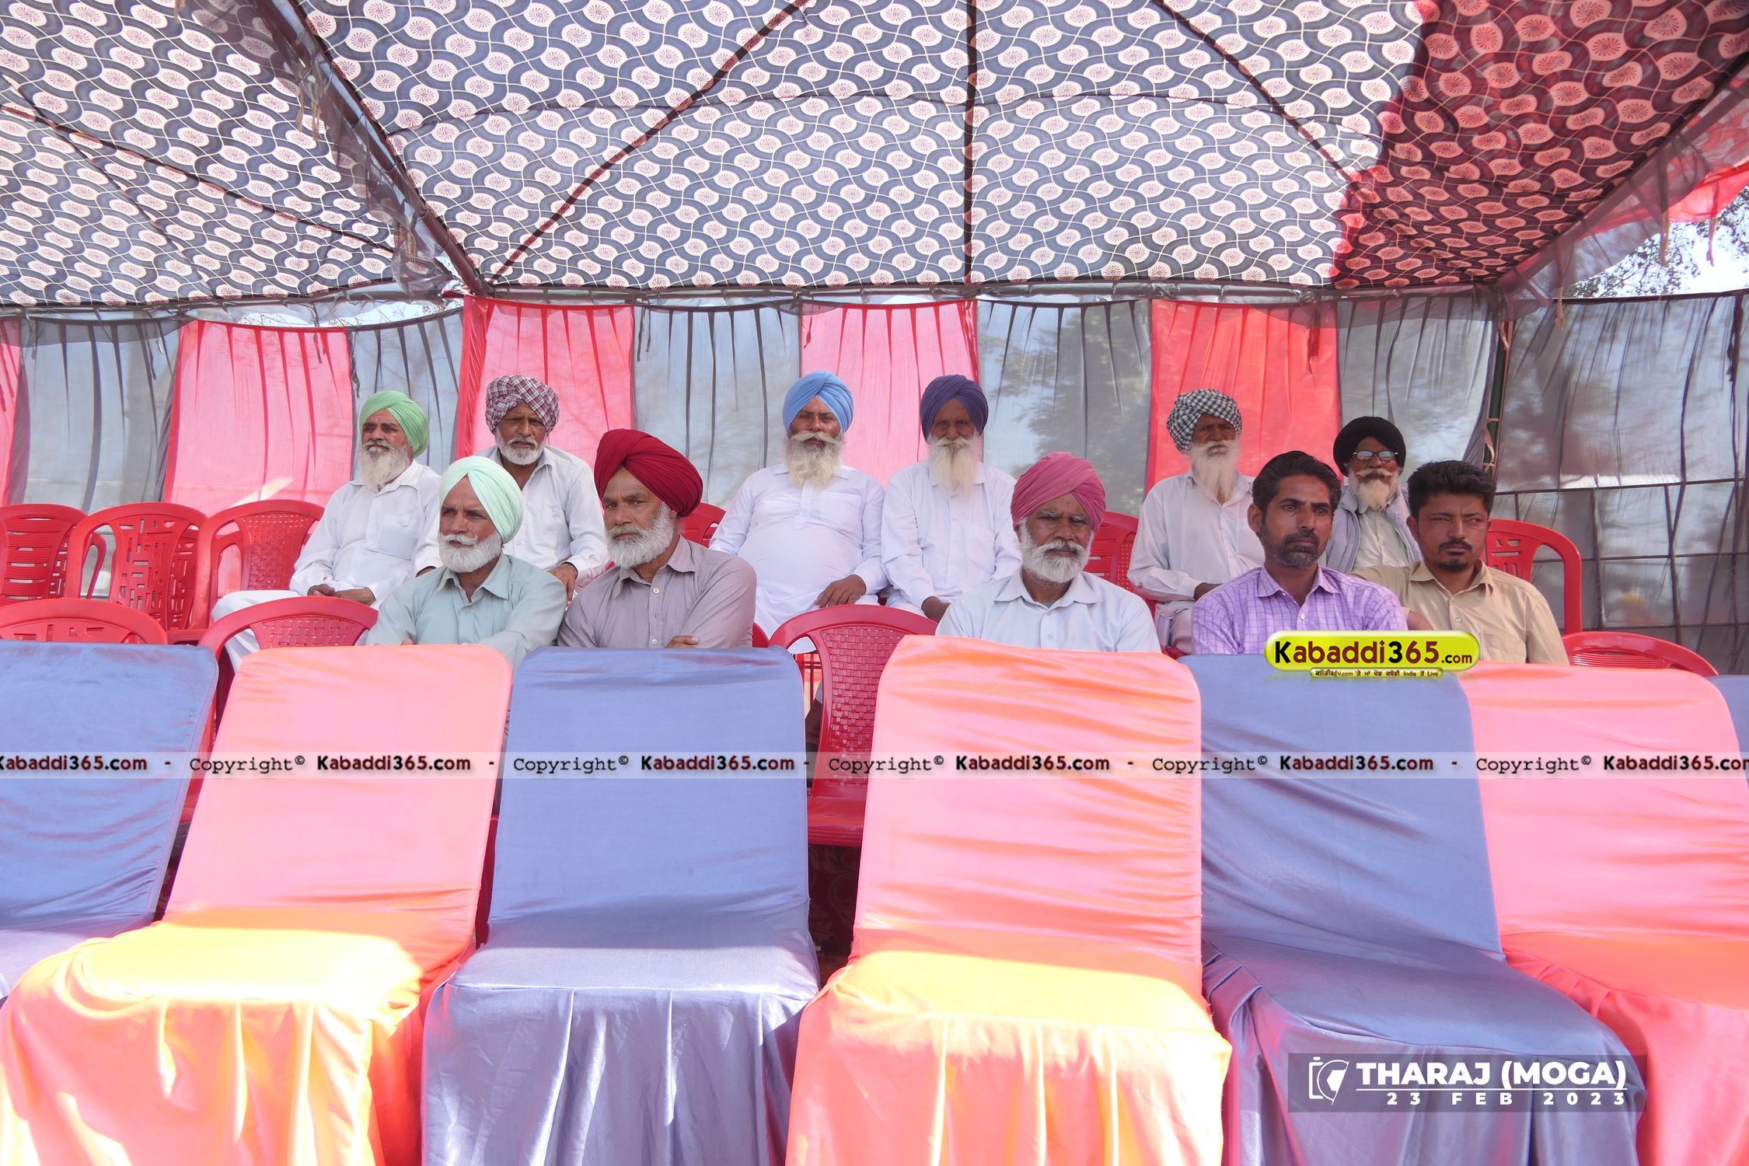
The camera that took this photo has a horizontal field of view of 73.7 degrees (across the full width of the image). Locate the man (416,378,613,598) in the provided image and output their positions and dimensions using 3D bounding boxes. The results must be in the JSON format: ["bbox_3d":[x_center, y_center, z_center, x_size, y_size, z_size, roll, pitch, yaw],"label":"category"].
[{"bbox_3d":[-1.050,-0.003,3.370,0.580,1.270,0.780,1,-1,-5],"label":"man"}]

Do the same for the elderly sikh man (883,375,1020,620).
[{"bbox_3d":[0.245,-0.045,3.490,0.490,1.270,0.730,0,-3,1],"label":"elderly sikh man"}]

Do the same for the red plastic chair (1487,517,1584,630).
[{"bbox_3d":[1.990,0.238,3.430,0.460,0.875,0.530,1,-1,3],"label":"red plastic chair"}]

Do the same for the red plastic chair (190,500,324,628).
[{"bbox_3d":[-1.985,0.145,3.660,0.470,0.860,0.530,1,-3,-3],"label":"red plastic chair"}]

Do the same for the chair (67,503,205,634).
[{"bbox_3d":[-2.330,0.178,3.450,0.460,0.875,0.530,1,-1,-3],"label":"chair"}]

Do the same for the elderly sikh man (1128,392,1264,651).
[{"bbox_3d":[1.030,-0.022,3.500,0.520,1.240,0.730,0,-3,0],"label":"elderly sikh man"}]

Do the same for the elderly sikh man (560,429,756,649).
[{"bbox_3d":[-0.520,0.295,2.470,0.540,1.270,0.800,1,-1,11],"label":"elderly sikh man"}]

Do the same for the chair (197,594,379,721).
[{"bbox_3d":[-1.320,0.444,2.490,0.470,0.860,0.530,1,-3,-3],"label":"chair"}]

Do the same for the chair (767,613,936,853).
[{"bbox_3d":[-0.020,0.465,2.450,0.550,0.840,0.570,0,0,3],"label":"chair"}]

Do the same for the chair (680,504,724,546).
[{"bbox_3d":[-0.670,0.155,3.660,0.470,0.860,0.530,0,-3,0],"label":"chair"}]

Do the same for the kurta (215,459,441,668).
[{"bbox_3d":[-1.590,0.030,3.520,0.560,0.860,0.660,0,-3,8],"label":"kurta"}]

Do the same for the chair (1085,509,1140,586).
[{"bbox_3d":[0.720,0.170,3.660,0.470,0.860,0.530,0,-3,0],"label":"chair"}]

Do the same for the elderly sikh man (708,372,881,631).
[{"bbox_3d":[-0.185,-0.001,3.360,0.580,1.290,0.780,1,-1,2],"label":"elderly sikh man"}]

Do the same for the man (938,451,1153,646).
[{"bbox_3d":[0.375,0.327,2.450,0.540,1.230,0.800,1,-1,5],"label":"man"}]

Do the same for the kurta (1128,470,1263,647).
[{"bbox_3d":[1.020,-0.043,3.430,0.530,0.630,0.520,1,-1,2],"label":"kurta"}]

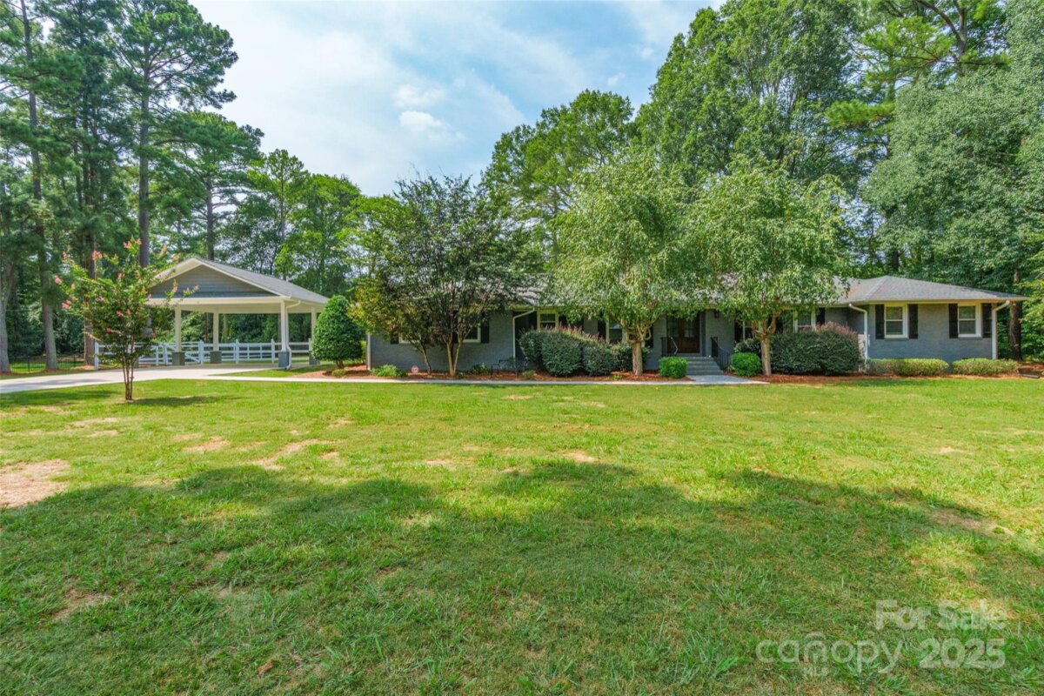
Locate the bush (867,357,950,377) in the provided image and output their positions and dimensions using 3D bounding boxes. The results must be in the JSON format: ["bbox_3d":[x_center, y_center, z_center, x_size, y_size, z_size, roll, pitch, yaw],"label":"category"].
[{"bbox_3d":[15.480,0.781,18.500,2.800,0.720,1.000,0,0,0],"label":"bush"}]

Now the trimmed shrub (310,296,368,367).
[{"bbox_3d":[-9.057,-0.841,23.000,2.600,3.600,2.550,0,0,0],"label":"trimmed shrub"}]

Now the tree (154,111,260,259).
[{"bbox_3d":[-23.047,-8.000,34.000,7.000,18.200,7.000,0,0,0],"label":"tree"}]

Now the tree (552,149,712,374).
[{"bbox_3d":[4.638,-3.583,19.400,6.500,9.300,6.200,0,0,0],"label":"tree"}]

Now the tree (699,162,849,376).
[{"bbox_3d":[9.720,-3.070,18.100,5.500,8.300,5.300,0,0,4],"label":"tree"}]

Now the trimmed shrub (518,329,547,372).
[{"bbox_3d":[0.615,0.115,20.500,1.500,1.800,1.450,0,0,0],"label":"trimmed shrub"}]

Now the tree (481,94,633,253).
[{"bbox_3d":[3.188,-10.300,40.000,12.800,23.400,12.000,0,0,0],"label":"tree"}]

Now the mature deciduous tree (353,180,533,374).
[{"bbox_3d":[-3.100,-3.000,18.800,7.200,8.100,6.600,0,0,4],"label":"mature deciduous tree"}]

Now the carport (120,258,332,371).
[{"bbox_3d":[-12.650,-1.340,21.300,7.700,4.350,6.100,0,0,4],"label":"carport"}]

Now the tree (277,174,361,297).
[{"bbox_3d":[-16.000,-6.400,38.000,6.600,15.200,6.600,0,0,4],"label":"tree"}]

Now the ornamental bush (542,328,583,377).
[{"bbox_3d":[1.660,0.170,18.900,1.600,1.830,1.600,0,0,4],"label":"ornamental bush"}]

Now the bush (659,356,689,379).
[{"bbox_3d":[6.084,0.771,18.700,1.120,0.880,1.100,0,0,0],"label":"bush"}]

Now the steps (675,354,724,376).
[{"bbox_3d":[7.100,0.710,19.400,2.050,0.800,1.600,0,0,4],"label":"steps"}]

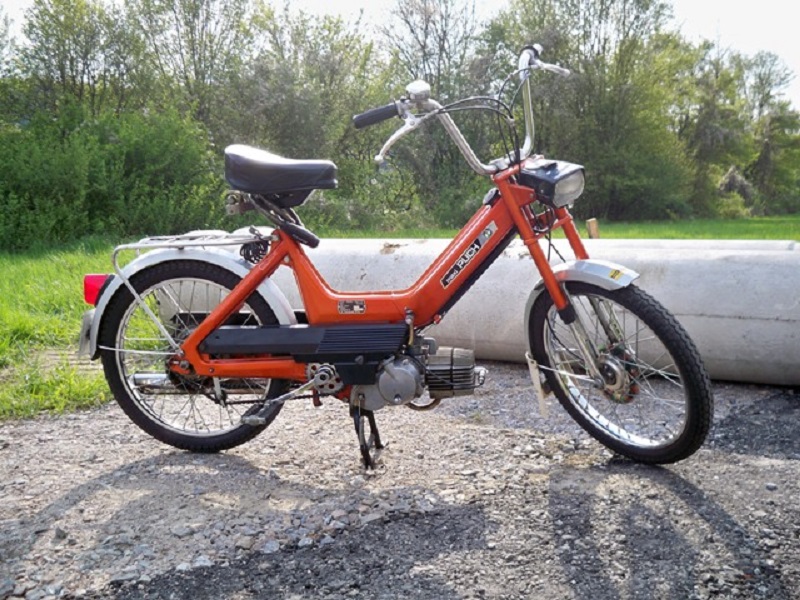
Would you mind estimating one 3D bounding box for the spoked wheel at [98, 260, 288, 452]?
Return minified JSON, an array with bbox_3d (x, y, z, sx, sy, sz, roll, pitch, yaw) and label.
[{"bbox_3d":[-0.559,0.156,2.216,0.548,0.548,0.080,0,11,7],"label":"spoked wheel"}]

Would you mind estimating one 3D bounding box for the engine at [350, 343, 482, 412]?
[{"bbox_3d":[0.043,0.193,2.143,0.345,0.185,0.180,0,11,7],"label":"engine"}]

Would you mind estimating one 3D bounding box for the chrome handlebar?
[{"bbox_3d":[0.195,-0.463,1.994,0.630,0.260,0.190,-31,34,-27],"label":"chrome handlebar"}]

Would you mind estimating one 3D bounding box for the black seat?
[{"bbox_3d":[-0.304,-0.322,2.087,0.285,0.165,0.210,0,11,7],"label":"black seat"}]

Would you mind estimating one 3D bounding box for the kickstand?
[{"bbox_3d":[-0.085,0.345,2.189,0.075,0.175,0.175,0,11,7],"label":"kickstand"}]

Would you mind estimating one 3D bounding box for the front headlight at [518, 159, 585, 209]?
[{"bbox_3d":[0.360,-0.282,1.898,0.105,0.100,0.130,-31,34,-27],"label":"front headlight"}]

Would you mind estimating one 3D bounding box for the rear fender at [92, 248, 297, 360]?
[{"bbox_3d":[-0.566,0.014,2.188,0.600,0.320,0.078,0,11,7],"label":"rear fender"}]

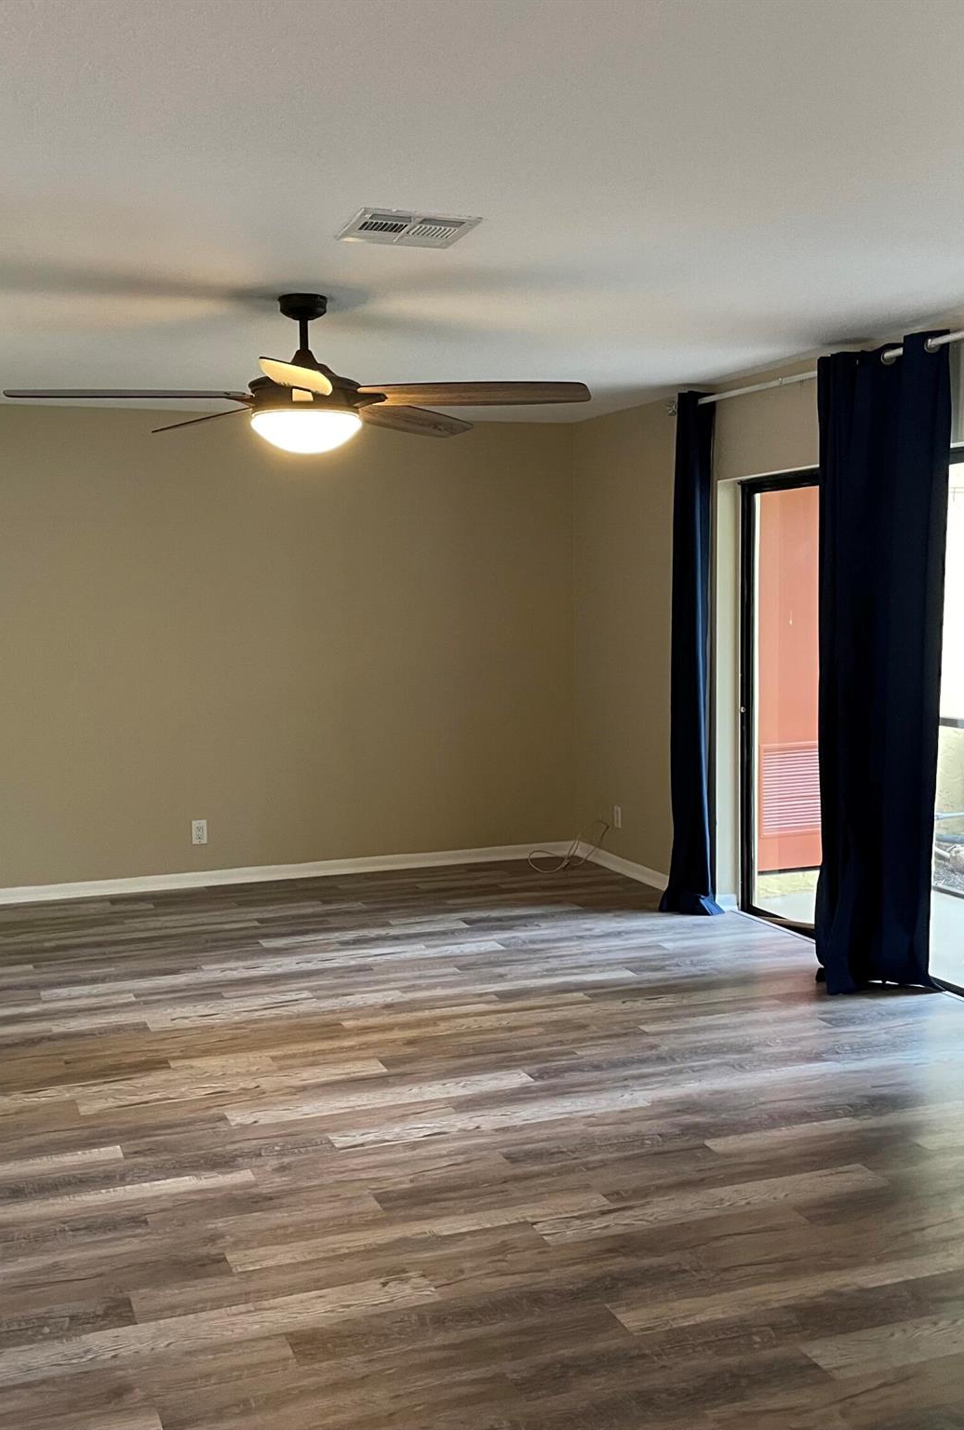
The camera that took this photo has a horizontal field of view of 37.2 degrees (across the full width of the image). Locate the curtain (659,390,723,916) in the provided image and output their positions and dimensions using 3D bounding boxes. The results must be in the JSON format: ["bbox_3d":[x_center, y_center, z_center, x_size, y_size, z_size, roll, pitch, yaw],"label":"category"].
[{"bbox_3d":[0.950,-0.266,6.619,0.200,2.380,0.270,-3,6,-21],"label":"curtain"}]

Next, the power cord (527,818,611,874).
[{"bbox_3d":[0.466,0.718,7.761,0.350,0.230,0.410,-3,6,-21],"label":"power cord"}]

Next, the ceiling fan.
[{"bbox_3d":[-0.548,-1.052,4.434,1.740,0.475,1.690,-1,5,-5],"label":"ceiling fan"}]

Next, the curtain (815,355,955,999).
[{"bbox_3d":[1.433,-0.158,5.330,0.240,2.380,0.520,-3,6,-21],"label":"curtain"}]

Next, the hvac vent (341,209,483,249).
[{"bbox_3d":[-0.188,-1.216,3.608,0.306,0.022,0.325,-3,5,-17],"label":"hvac vent"}]

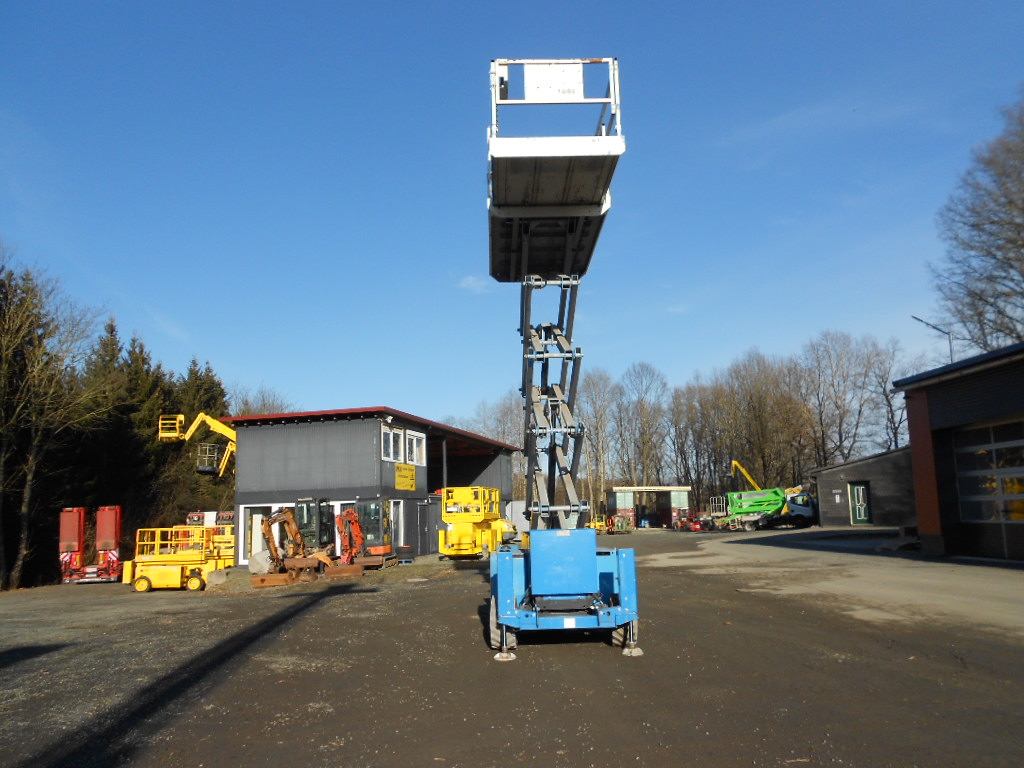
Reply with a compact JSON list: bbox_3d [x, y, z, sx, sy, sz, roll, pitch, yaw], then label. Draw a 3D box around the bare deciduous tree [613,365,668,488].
[{"bbox_3d":[18.230,8.912,112.001,7.500,23.800,7.500,-1,-9,0],"label":"bare deciduous tree"}]

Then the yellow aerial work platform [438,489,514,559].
[{"bbox_3d":[-1.204,4.873,26.883,1.720,2.500,3.300,-3,-10,13],"label":"yellow aerial work platform"}]

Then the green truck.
[{"bbox_3d":[16.450,8.150,49.579,5.900,2.700,2.100,0,-10,-10],"label":"green truck"}]

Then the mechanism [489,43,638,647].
[{"bbox_3d":[0.536,-0.148,10.506,1.750,6.870,4.050,-1,-9,-2],"label":"mechanism"}]

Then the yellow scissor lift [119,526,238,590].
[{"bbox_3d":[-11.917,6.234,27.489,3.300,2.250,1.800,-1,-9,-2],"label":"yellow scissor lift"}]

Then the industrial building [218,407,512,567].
[{"bbox_3d":[-5.348,5.389,38.413,6.900,5.750,20.800,-4,-10,14],"label":"industrial building"}]

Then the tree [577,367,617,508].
[{"bbox_3d":[11.316,8.690,104.965,5.500,22.000,5.500,-1,-9,0],"label":"tree"}]

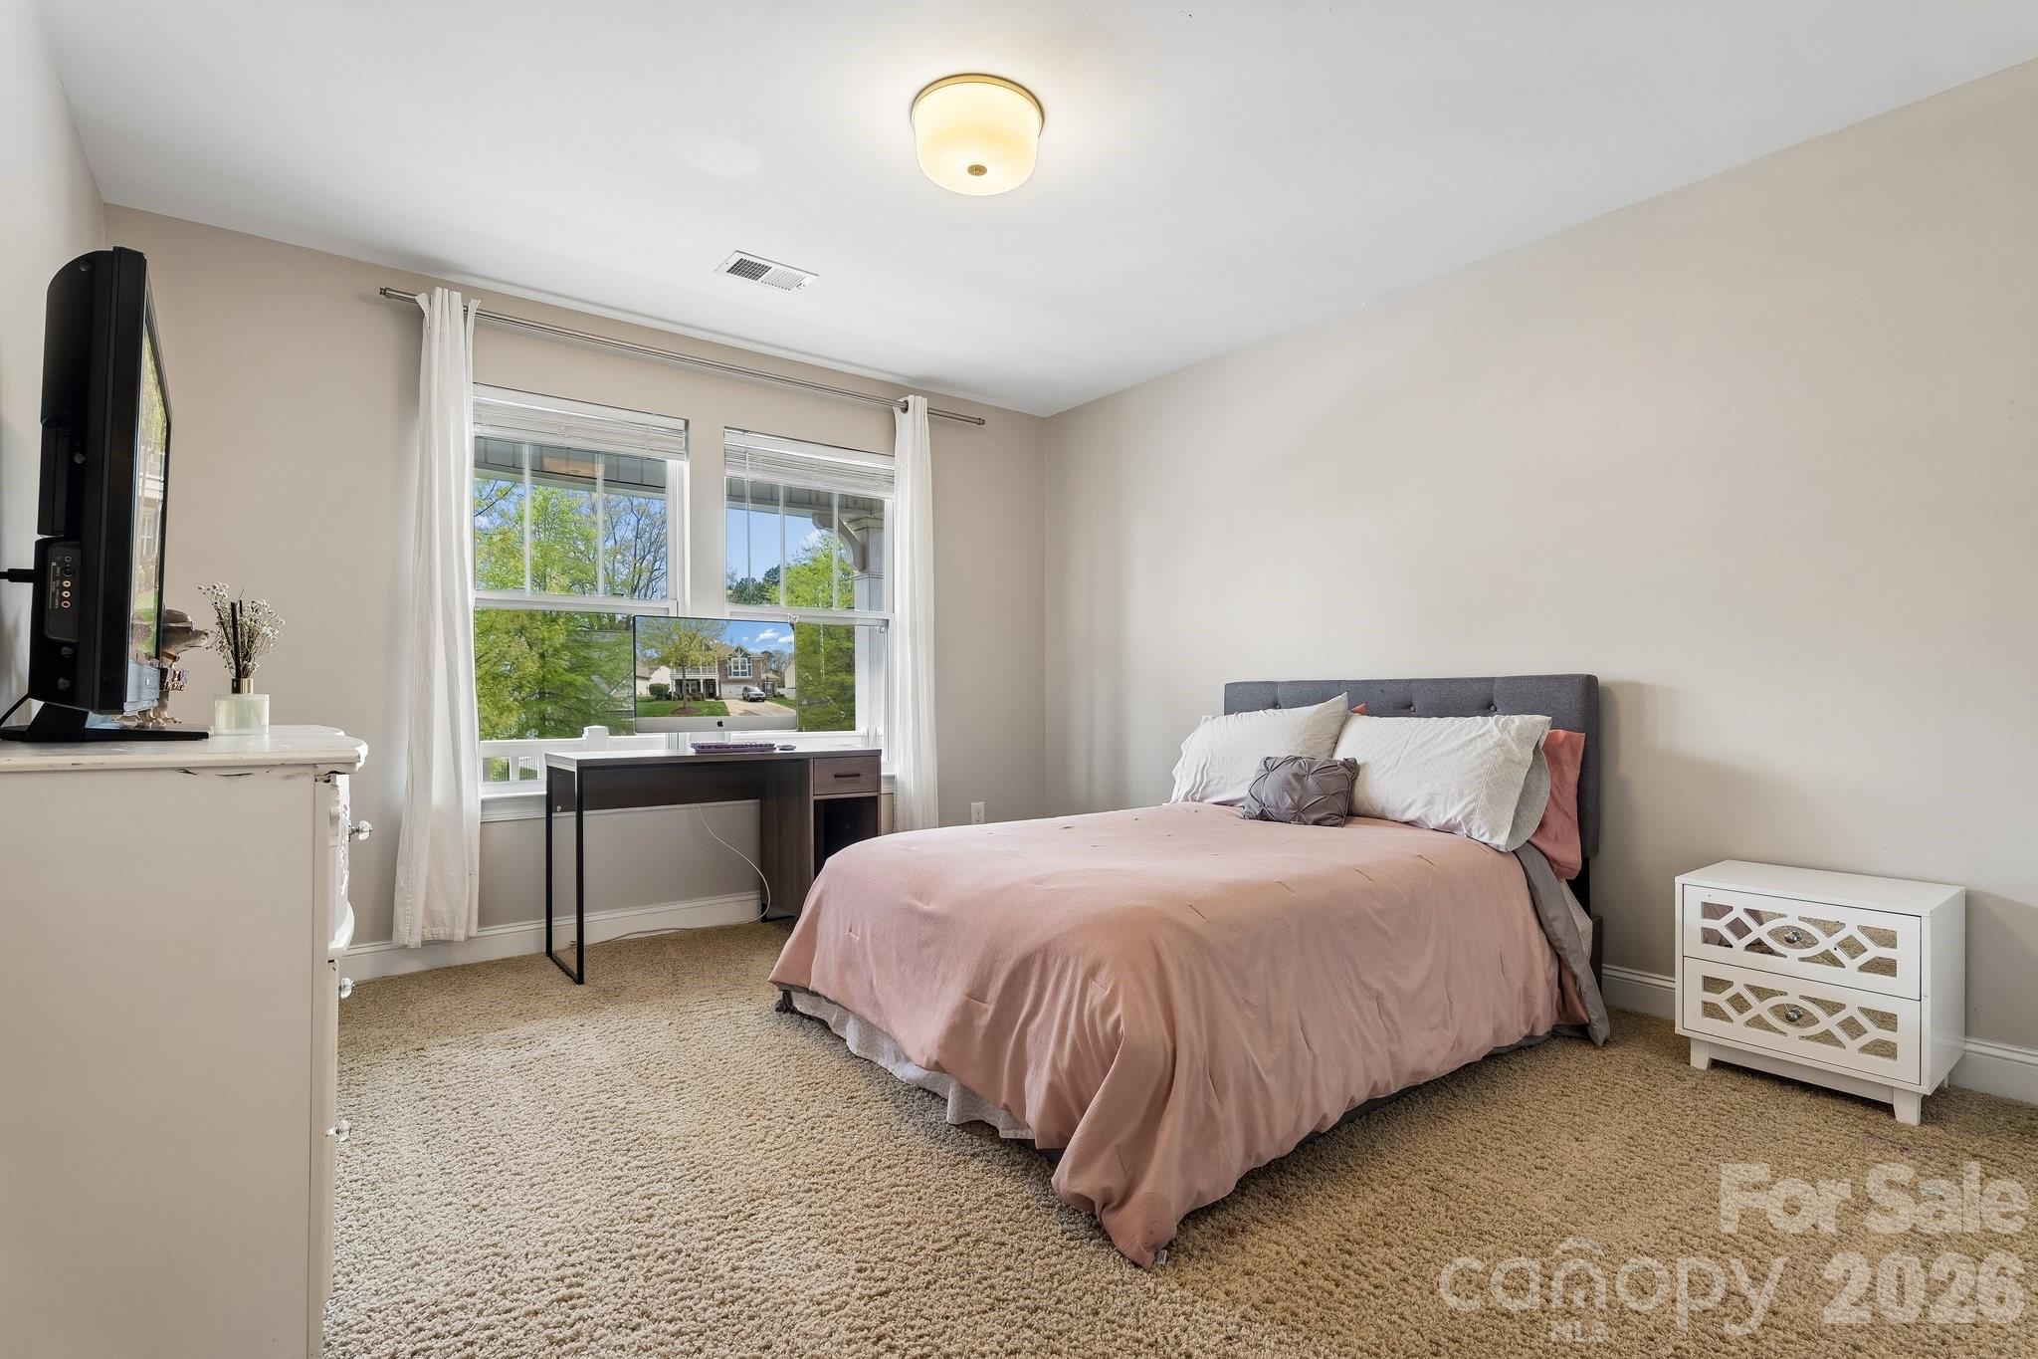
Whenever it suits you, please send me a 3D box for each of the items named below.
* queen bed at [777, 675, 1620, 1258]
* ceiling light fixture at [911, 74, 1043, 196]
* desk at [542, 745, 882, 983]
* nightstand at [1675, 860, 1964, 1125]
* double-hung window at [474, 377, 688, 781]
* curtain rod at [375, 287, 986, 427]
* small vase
[{"bbox_3d":[0.557,0.508,2.786,2.060,1.020,1.620,0,0,-38],"label":"queen bed"},{"bbox_3d":[-0.106,-1.375,2.318,0.344,0.148,0.344,0,0,0],"label":"ceiling light fixture"},{"bbox_3d":[-1.159,0.649,3.561,1.180,0.755,0.400,0,0,-38],"label":"desk"},{"bbox_3d":[2.038,0.770,2.328,0.355,0.483,0.490,0,0,-38],"label":"nightstand"},{"bbox_3d":[-1.746,-0.337,3.527,0.870,1.498,0.100,0,0,-38],"label":"double-hung window"},{"bbox_3d":[-1.162,-1.297,3.816,2.520,0.040,0.060,0,0,-38],"label":"curtain rod"},{"bbox_3d":[-1.290,0.058,1.504,0.068,0.068,0.068,0,0,-38],"label":"small vase"}]

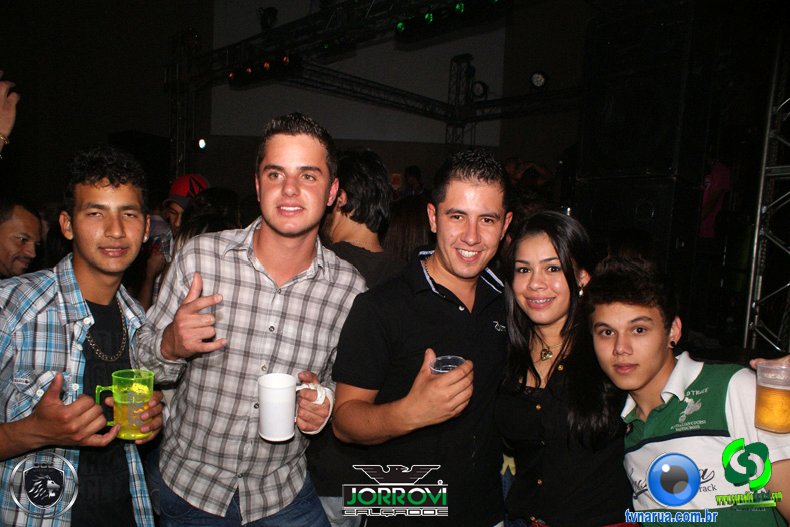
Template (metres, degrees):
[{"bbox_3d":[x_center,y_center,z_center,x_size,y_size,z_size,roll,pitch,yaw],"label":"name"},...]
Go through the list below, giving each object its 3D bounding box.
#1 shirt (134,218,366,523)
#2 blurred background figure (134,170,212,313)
[{"bbox_3d":[-0.335,0.250,1.400,0.540,0.700,0.340,6,5,-18],"label":"shirt"},{"bbox_3d":[-0.880,0.460,2.470,0.520,1.680,0.400,1,6,-18],"label":"blurred background figure"}]

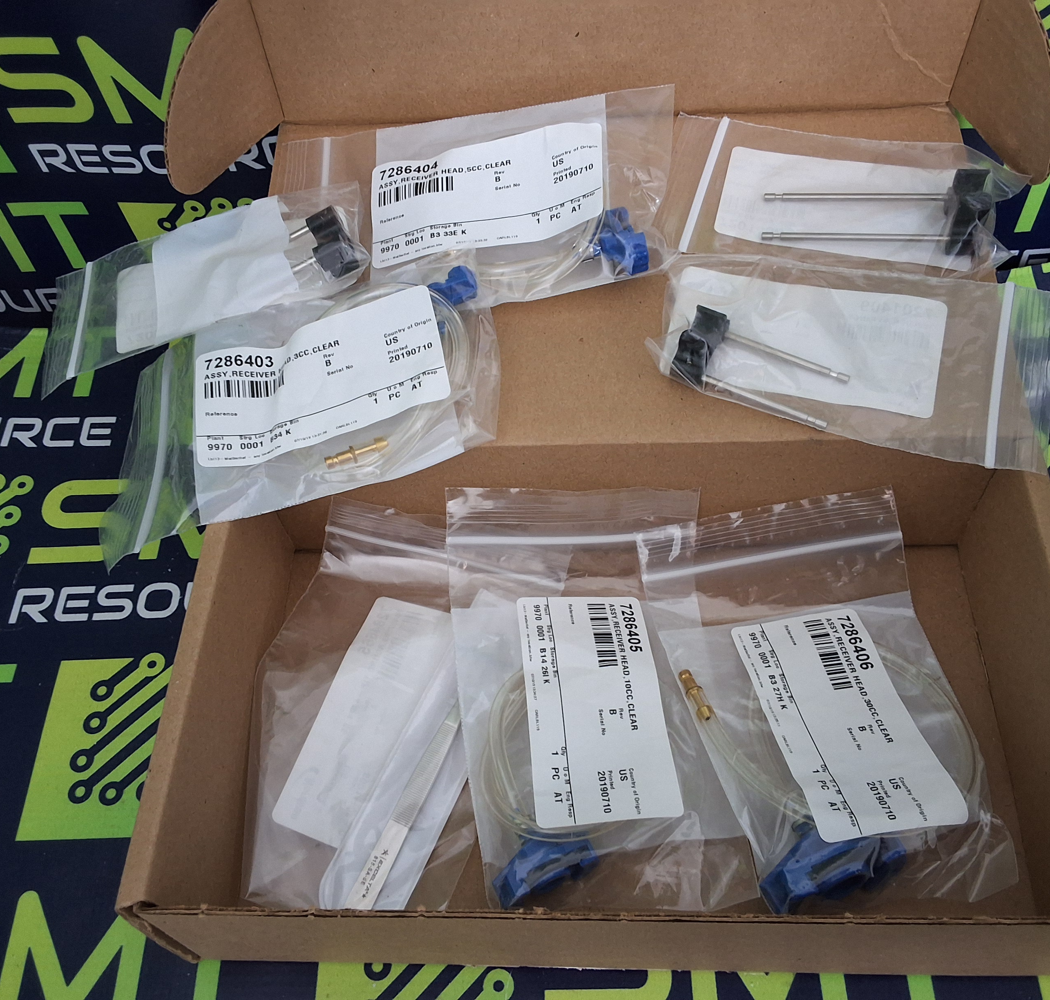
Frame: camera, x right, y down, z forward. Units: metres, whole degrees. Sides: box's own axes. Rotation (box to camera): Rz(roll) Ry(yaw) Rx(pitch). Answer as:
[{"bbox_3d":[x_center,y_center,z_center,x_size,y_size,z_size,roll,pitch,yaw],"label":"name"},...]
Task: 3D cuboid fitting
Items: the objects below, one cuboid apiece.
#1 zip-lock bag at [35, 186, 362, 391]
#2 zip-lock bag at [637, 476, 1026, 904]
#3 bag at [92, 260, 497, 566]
[{"bbox_3d":[-0.126,-0.085,0.419,0.131,0.032,0.070,-17,52,6],"label":"zip-lock bag"},{"bbox_3d":[0.107,0.070,0.392,0.102,0.042,0.151,-9,69,-2],"label":"zip-lock bag"},{"bbox_3d":[-0.089,-0.040,0.410,0.165,0.035,0.102,-14,58,12],"label":"bag"}]

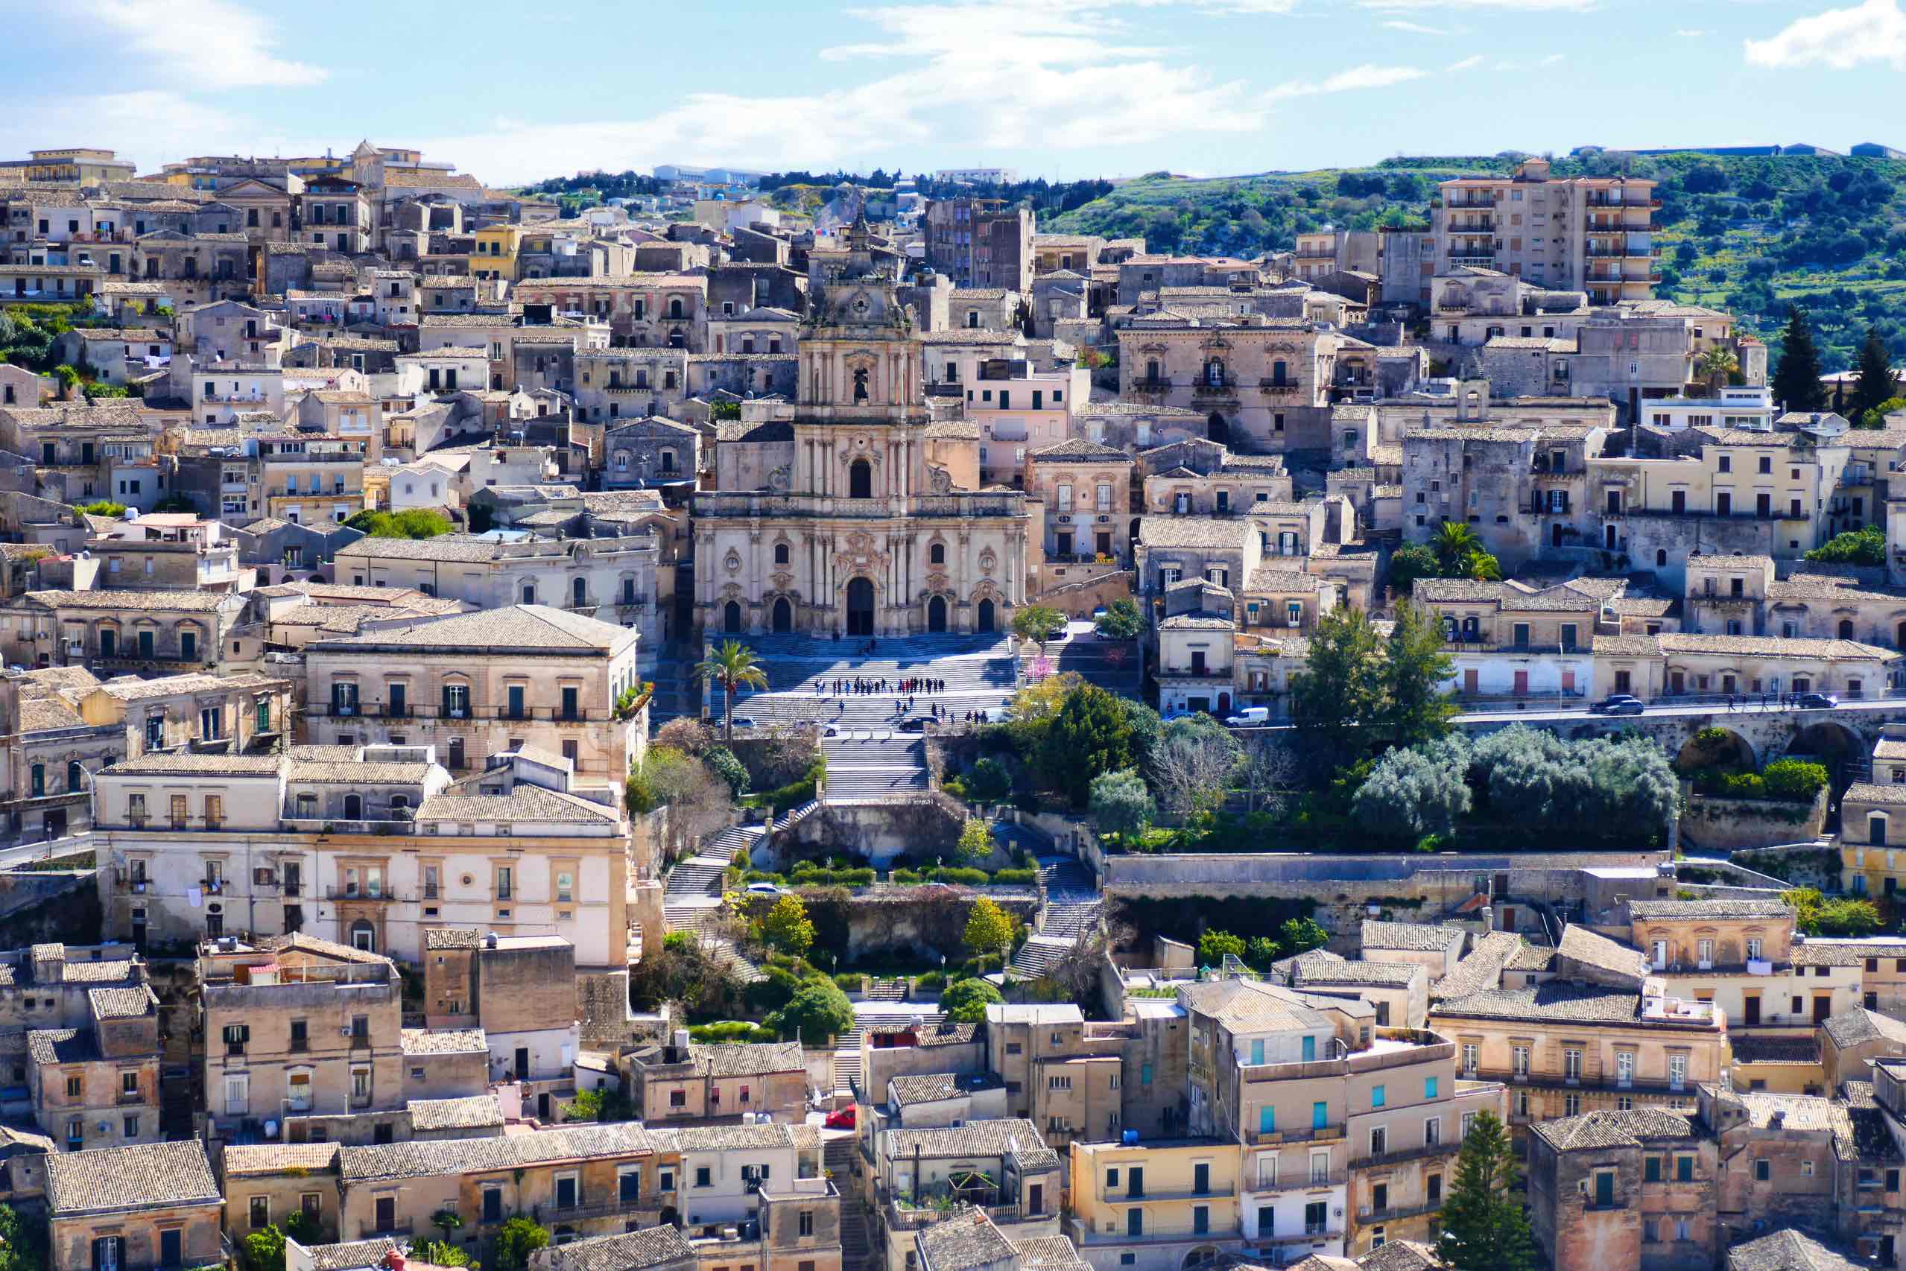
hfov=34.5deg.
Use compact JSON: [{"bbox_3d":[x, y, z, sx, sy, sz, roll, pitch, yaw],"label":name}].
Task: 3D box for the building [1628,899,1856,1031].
[{"bbox_3d":[68.660,28.720,268.000,18.800,10.200,8.500,1,5,7],"label":"building"}]

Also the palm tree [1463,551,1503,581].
[{"bbox_3d":[59.200,-7.490,343.000,4.500,4.200,4.500,0,5,0],"label":"palm tree"}]

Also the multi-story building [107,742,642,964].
[{"bbox_3d":[-50.610,18.860,267.000,44.370,17.560,13.000,0,5,1],"label":"multi-story building"}]

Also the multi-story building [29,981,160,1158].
[{"bbox_3d":[-62.320,31.630,223.000,9.120,11.240,8.000,-1,5,-15],"label":"multi-story building"}]

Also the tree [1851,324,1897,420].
[{"bbox_3d":[113.940,-32.330,380.000,5.600,12.100,5.600,0,5,0],"label":"tree"}]

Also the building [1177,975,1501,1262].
[{"bbox_3d":[29.610,36.990,236.000,21.910,18.500,11.000,-2,5,-22],"label":"building"}]

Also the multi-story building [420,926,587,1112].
[{"bbox_3d":[-37.590,32.100,256.000,12.000,12.600,8.500,-2,6,-19],"label":"multi-story building"}]

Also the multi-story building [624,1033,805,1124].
[{"bbox_3d":[-18.450,34.800,238.000,12.930,5.490,7.500,-1,5,-17],"label":"multi-story building"}]

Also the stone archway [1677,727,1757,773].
[{"bbox_3d":[82.550,12.520,332.000,8.800,5.300,5.000,1,5,5],"label":"stone archway"}]

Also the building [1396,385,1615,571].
[{"bbox_3d":[63.750,-17.740,354.000,23.500,18.500,13.000,2,6,17],"label":"building"}]

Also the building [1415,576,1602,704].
[{"bbox_3d":[58.540,0.520,326.000,18.860,12.760,10.000,1,5,5],"label":"building"}]

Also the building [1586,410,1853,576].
[{"bbox_3d":[87.890,-16.380,351.000,26.040,17.790,14.000,3,5,28],"label":"building"}]

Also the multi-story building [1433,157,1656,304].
[{"bbox_3d":[77.960,-52.330,406.000,26.770,20.550,14.000,0,5,2],"label":"multi-story building"}]

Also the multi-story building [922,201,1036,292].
[{"bbox_3d":[3.640,-49.640,398.000,12.300,13.500,11.000,1,5,9],"label":"multi-story building"}]

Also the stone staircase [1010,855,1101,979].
[{"bbox_3d":[9.610,25.990,285.000,7.500,8.500,11.500,2,5,14],"label":"stone staircase"}]

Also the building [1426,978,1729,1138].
[{"bbox_3d":[50.850,34.600,250.000,22.500,11.800,11.000,3,6,24],"label":"building"}]

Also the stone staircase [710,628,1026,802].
[{"bbox_3d":[-9.660,8.510,338.000,34.500,14.400,43.410,0,5,-6],"label":"stone staircase"}]

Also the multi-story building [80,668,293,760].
[{"bbox_3d":[-71.780,8.320,288.000,7.500,9.000,19.500,4,7,37],"label":"multi-story building"}]

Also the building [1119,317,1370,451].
[{"bbox_3d":[36.450,-31.710,387.000,29.460,16.910,15.000,1,5,13],"label":"building"}]

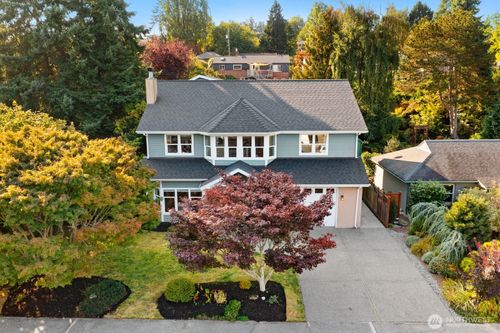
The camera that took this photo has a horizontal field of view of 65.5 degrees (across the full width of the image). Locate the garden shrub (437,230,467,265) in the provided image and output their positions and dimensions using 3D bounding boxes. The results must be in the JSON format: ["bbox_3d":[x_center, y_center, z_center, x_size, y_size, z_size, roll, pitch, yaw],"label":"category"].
[{"bbox_3d":[8.850,3.536,17.104,1.250,1.500,1.200,0,11,0],"label":"garden shrub"}]

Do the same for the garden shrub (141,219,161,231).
[{"bbox_3d":[-5.452,3.048,21.299,1.050,0.580,0.900,0,12,0],"label":"garden shrub"}]

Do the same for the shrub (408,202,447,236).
[{"bbox_3d":[9.350,2.772,20.471,1.850,1.750,1.600,0,11,0],"label":"shrub"}]

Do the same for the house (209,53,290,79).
[{"bbox_3d":[0.268,-18.247,73.819,14.800,5.600,9.000,0,12,0],"label":"house"}]

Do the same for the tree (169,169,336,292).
[{"bbox_3d":[0.092,2.402,14.312,6.050,4.750,5.700,0,12,0],"label":"tree"}]

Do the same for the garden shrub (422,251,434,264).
[{"bbox_3d":[7.850,4.006,17.091,0.520,0.580,0.520,0,11,0],"label":"garden shrub"}]

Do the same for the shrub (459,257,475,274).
[{"bbox_3d":[8.980,4.099,16.142,0.650,0.750,0.620,0,11,0],"label":"shrub"}]

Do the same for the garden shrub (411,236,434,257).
[{"bbox_3d":[7.970,3.692,17.948,1.050,0.880,1.000,0,11,0],"label":"garden shrub"}]

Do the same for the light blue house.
[{"bbox_3d":[0.175,-1.569,24.816,12.400,8.150,11.000,0,12,0],"label":"light blue house"}]

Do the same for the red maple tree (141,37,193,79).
[{"bbox_3d":[-10.028,-11.251,46.681,6.500,8.200,6.300,0,12,0],"label":"red maple tree"}]

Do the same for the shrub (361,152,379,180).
[{"bbox_3d":[10.350,-0.133,33.559,1.800,2.600,1.800,0,11,0],"label":"shrub"}]

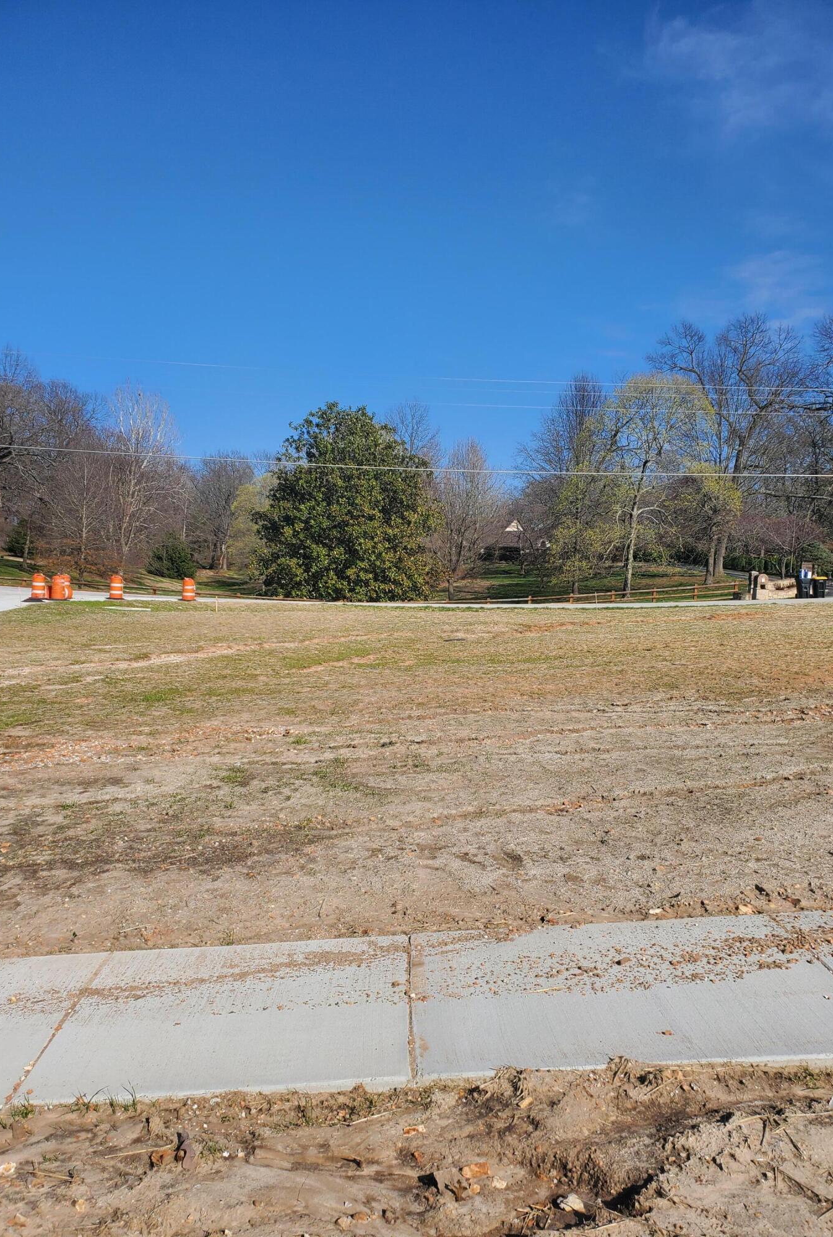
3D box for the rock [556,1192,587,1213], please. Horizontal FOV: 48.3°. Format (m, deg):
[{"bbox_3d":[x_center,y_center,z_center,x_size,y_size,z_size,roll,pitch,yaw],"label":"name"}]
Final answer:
[{"bbox_3d":[0.414,1.561,2.480,0.080,0.038,0.055,0,3,0],"label":"rock"}]

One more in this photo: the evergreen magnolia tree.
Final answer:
[{"bbox_3d":[-4.344,-7.239,58.000,11.523,12.367,11.000,0,3,0],"label":"evergreen magnolia tree"}]

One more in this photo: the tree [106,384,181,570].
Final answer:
[{"bbox_3d":[-25.181,-13.060,86.000,7.156,17.264,7.156,0,3,0],"label":"tree"}]

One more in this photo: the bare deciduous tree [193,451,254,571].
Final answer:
[{"bbox_3d":[-21.635,-12.062,104.000,7.031,13.197,7.031,0,3,0],"label":"bare deciduous tree"}]

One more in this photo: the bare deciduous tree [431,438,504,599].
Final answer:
[{"bbox_3d":[3.156,-6.328,59.500,5.013,10.428,5.013,0,3,0],"label":"bare deciduous tree"}]

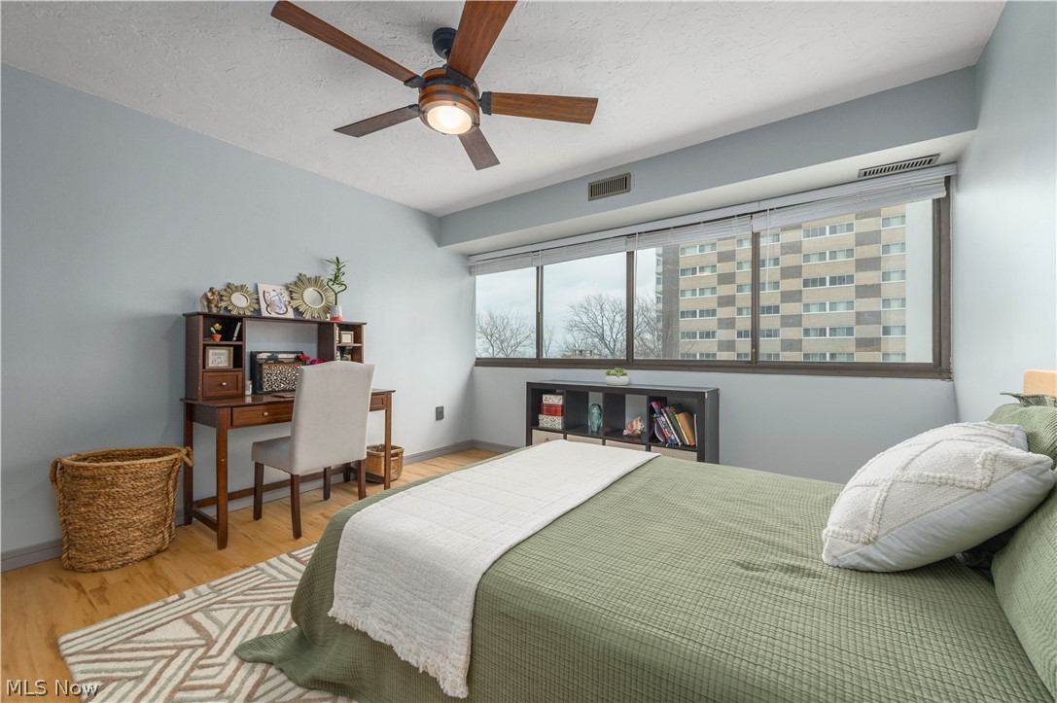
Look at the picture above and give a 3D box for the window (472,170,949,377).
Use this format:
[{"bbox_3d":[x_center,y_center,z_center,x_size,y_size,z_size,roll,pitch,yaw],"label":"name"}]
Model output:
[{"bbox_3d":[0.923,-0.439,3.447,3.720,1.220,0.120,0,0,36],"label":"window"}]

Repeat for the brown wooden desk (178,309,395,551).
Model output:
[{"bbox_3d":[-1.555,0.415,2.788,0.568,1.281,1.131,0,0,36],"label":"brown wooden desk"}]

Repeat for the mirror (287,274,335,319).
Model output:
[{"bbox_3d":[-1.616,-0.402,3.091,0.025,0.350,0.350,-22,-12,34],"label":"mirror"}]

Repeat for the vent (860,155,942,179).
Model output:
[{"bbox_3d":[2.086,-1.051,2.325,0.336,0.020,0.148,0,0,36],"label":"vent"}]

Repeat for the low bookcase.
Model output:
[{"bbox_3d":[0.708,0.664,3.329,1.468,0.770,0.400,0,0,36],"label":"low bookcase"}]

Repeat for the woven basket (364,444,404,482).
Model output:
[{"bbox_3d":[-1.216,0.931,3.433,0.310,0.245,0.225,0,0,36],"label":"woven basket"}]

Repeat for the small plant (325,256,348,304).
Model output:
[{"bbox_3d":[-1.447,-0.540,3.104,0.150,0.360,0.160,0,0,36],"label":"small plant"}]

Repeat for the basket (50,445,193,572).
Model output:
[{"bbox_3d":[-2.095,0.798,2.148,0.500,0.515,0.420,0,0,-42],"label":"basket"}]

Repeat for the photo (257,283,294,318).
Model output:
[{"bbox_3d":[-1.773,-0.346,2.885,0.020,0.254,0.204,-22,-12,34],"label":"photo"}]

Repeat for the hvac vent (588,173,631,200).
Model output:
[{"bbox_3d":[0.600,-1.214,3.042,0.334,0.132,0.020,0,0,36],"label":"hvac vent"}]

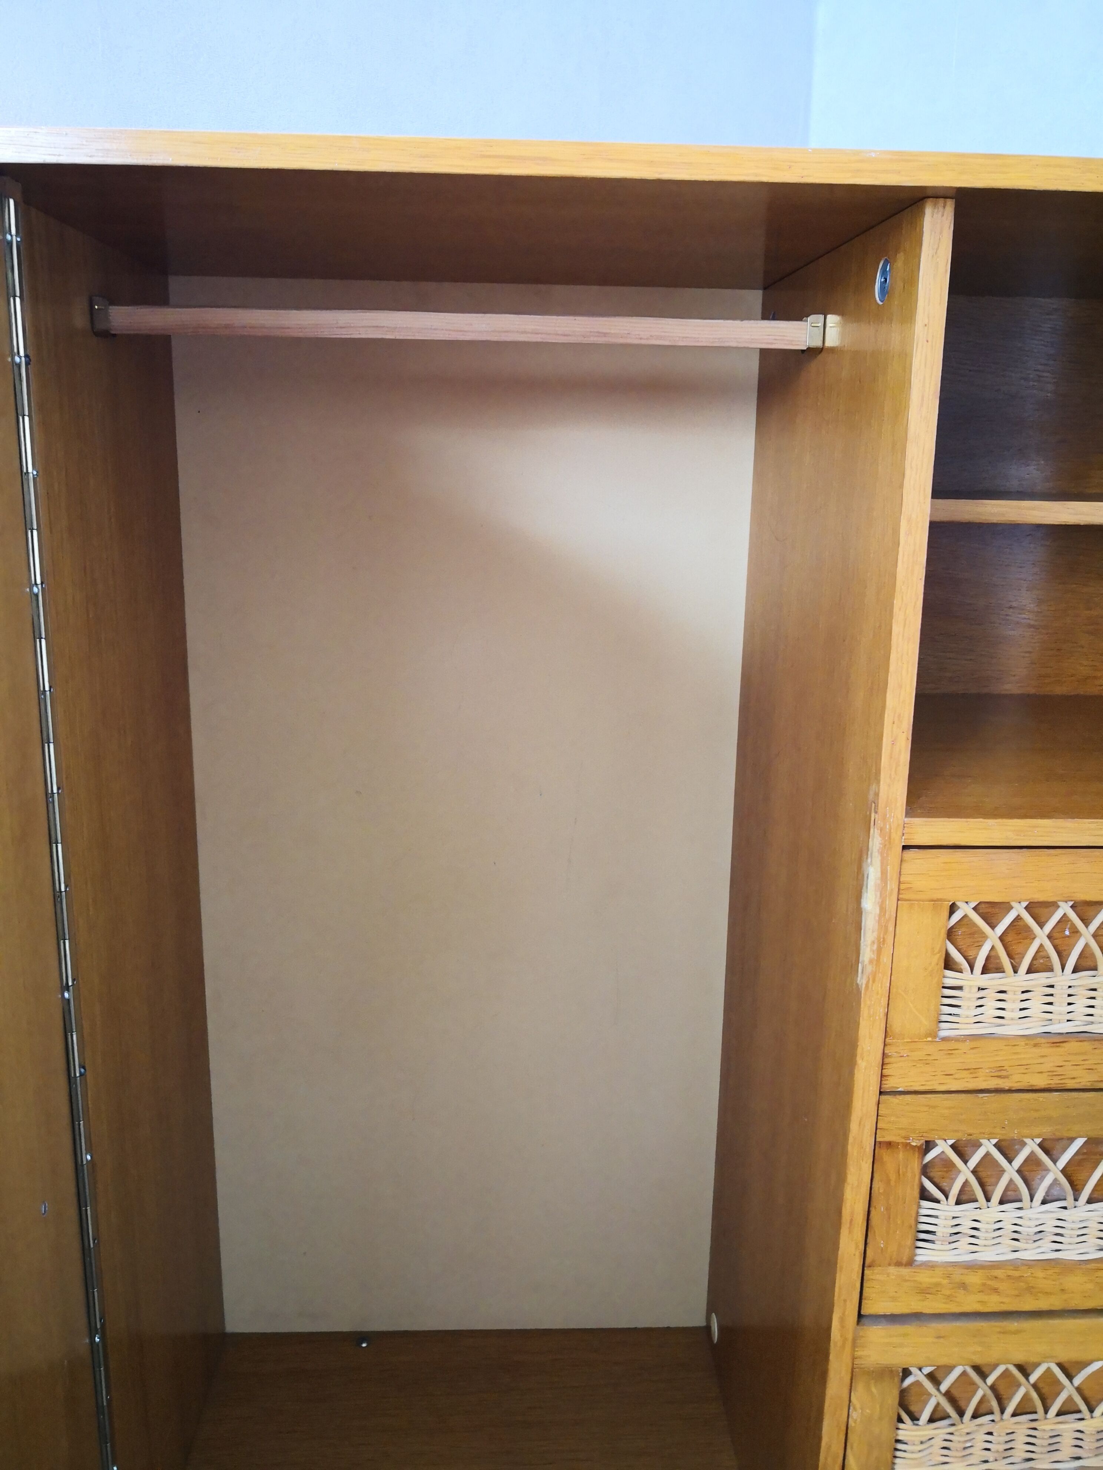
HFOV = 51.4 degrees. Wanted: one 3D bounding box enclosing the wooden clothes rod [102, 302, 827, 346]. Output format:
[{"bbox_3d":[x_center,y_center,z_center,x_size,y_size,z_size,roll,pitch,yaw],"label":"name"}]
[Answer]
[{"bbox_3d":[-0.058,-0.277,0.779,0.475,0.017,0.016,0,13,-3],"label":"wooden clothes rod"}]

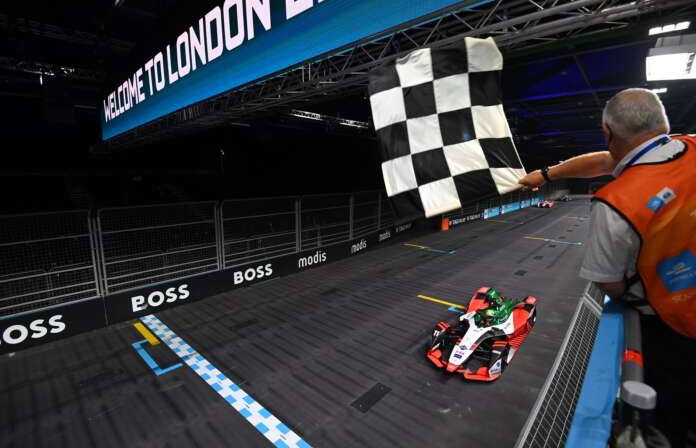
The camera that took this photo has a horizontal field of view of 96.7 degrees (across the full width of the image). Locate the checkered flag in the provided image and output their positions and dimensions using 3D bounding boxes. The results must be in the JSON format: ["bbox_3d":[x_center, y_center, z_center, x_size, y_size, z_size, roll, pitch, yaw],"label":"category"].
[{"bbox_3d":[0.559,-0.561,1.806,0.789,1.012,0.197,-9,-9,13],"label":"checkered flag"}]

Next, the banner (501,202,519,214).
[{"bbox_3d":[23.521,-2.290,44.376,0.100,1.050,9.000,6,10,42],"label":"banner"}]

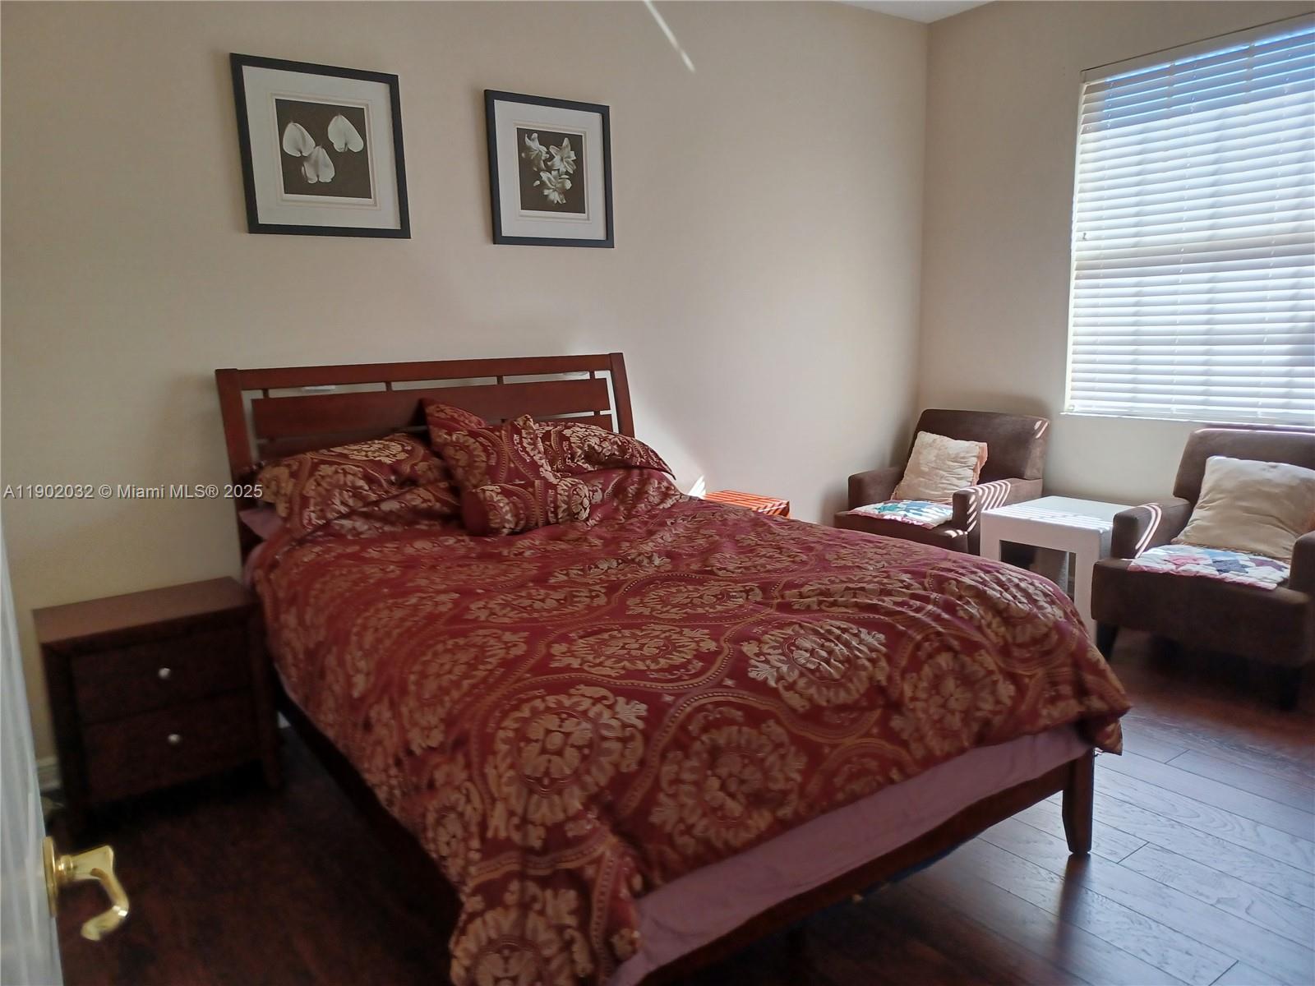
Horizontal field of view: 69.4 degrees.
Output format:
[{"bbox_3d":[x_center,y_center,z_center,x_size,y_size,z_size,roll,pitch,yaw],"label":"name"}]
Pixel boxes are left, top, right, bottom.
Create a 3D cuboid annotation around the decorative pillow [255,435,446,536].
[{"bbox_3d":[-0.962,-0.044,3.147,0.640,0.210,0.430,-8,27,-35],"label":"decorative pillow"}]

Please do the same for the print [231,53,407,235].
[{"bbox_3d":[-1.140,-1.168,3.258,0.555,0.558,0.025,-8,12,-35],"label":"print"}]

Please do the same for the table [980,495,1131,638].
[{"bbox_3d":[1.862,0.358,4.268,0.561,0.551,0.568,-8,12,-35],"label":"table"}]

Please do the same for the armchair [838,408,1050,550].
[{"bbox_3d":[1.415,0.091,4.781,0.660,0.925,0.800,-8,12,-35],"label":"armchair"}]

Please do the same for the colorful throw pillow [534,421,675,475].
[{"bbox_3d":[-0.296,-0.167,3.671,0.640,0.190,0.400,-8,27,-35],"label":"colorful throw pillow"}]

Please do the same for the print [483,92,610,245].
[{"bbox_3d":[-0.418,-1.266,3.765,0.551,0.559,0.025,-8,12,-35],"label":"print"}]

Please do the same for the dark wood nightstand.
[{"bbox_3d":[-1.554,0.646,2.961,0.568,0.604,0.416,-8,12,-35],"label":"dark wood nightstand"}]

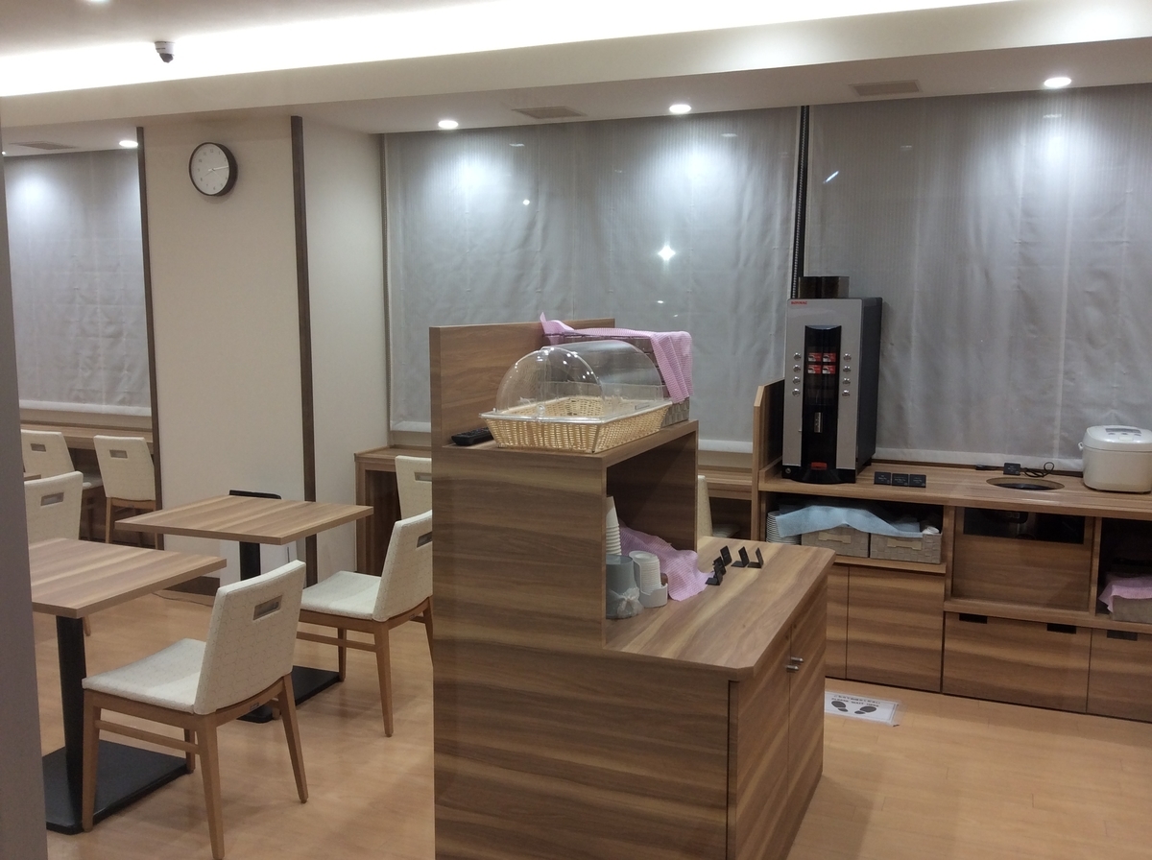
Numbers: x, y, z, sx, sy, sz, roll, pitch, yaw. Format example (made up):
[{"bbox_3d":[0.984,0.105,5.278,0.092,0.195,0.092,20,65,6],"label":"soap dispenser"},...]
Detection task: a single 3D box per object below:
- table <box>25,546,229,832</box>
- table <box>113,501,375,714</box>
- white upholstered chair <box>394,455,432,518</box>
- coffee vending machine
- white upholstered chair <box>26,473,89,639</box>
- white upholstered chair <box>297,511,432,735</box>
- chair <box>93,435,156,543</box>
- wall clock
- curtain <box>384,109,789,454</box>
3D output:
[{"bbox_3d":[-1.546,0.782,3.292,0.700,0.713,0.600,3,8,22],"label":"table"},{"bbox_3d":[-1.248,0.678,4.120,0.700,0.713,0.600,3,8,22],"label":"table"},{"bbox_3d":[-0.632,0.493,5.389,0.440,0.765,0.540,3,8,22],"label":"white upholstered chair"},{"bbox_3d":[1.099,-0.192,4.575,0.300,0.745,0.570,3,8,22],"label":"coffee vending machine"},{"bbox_3d":[-2.491,0.572,4.717,0.540,0.765,0.440,3,8,22],"label":"white upholstered chair"},{"bbox_3d":[-0.780,0.673,3.961,0.540,0.765,0.440,3,8,22],"label":"white upholstered chair"},{"bbox_3d":[-2.458,0.394,6.123,0.440,0.765,0.540,2,8,17],"label":"chair"},{"bbox_3d":[-1.762,-1.262,5.170,0.252,0.252,0.056,3,8,22],"label":"wall clock"},{"bbox_3d":[-0.002,-0.728,5.315,2.160,1.600,0.050,3,8,22],"label":"curtain"}]

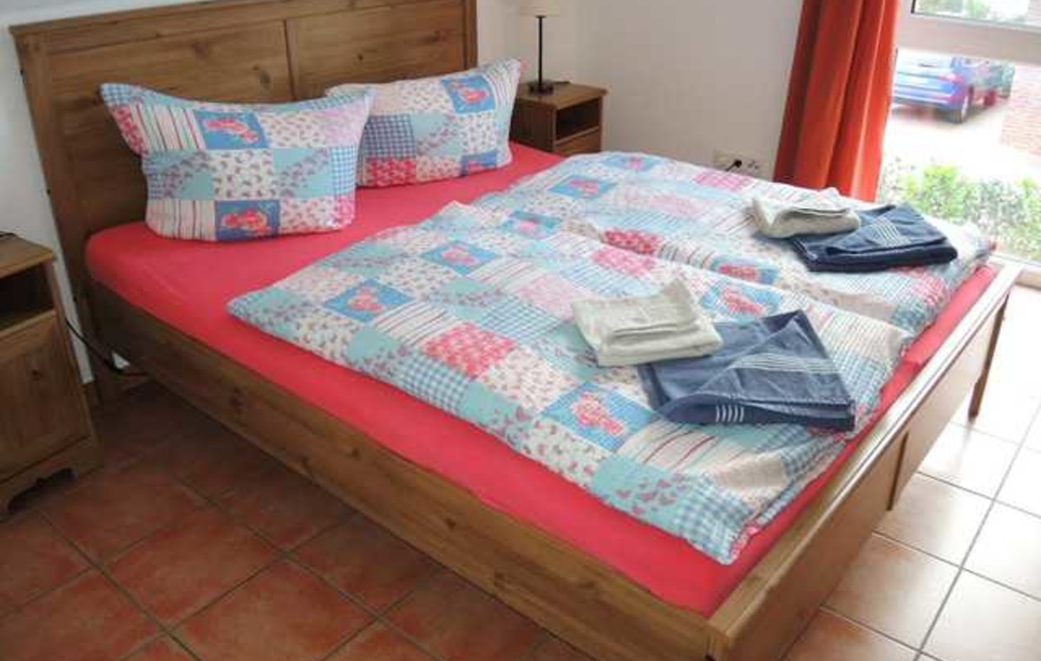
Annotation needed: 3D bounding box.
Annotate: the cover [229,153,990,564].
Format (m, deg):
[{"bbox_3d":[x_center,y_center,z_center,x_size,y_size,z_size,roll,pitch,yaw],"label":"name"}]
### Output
[{"bbox_3d":[0.297,-0.168,2.038,1.306,0.113,1.564,21,34,36],"label":"cover"}]

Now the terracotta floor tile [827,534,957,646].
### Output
[{"bbox_3d":[0.778,0.549,1.859,0.303,0.010,0.303,20,33,35],"label":"terracotta floor tile"}]

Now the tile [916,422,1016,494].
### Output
[{"bbox_3d":[1.176,0.337,2.314,0.308,0.010,0.308,20,33,35],"label":"tile"}]

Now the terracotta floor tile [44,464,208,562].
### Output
[{"bbox_3d":[-0.979,0.445,2.114,0.303,0.010,0.303,20,33,35],"label":"terracotta floor tile"}]

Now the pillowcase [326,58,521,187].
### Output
[{"bbox_3d":[-0.309,-0.715,2.903,0.760,0.360,0.230,-21,21,-34],"label":"pillowcase"}]

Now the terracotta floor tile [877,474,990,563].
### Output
[{"bbox_3d":[0.972,0.443,2.075,0.303,0.010,0.303,20,33,35],"label":"terracotta floor tile"}]

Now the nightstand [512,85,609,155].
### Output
[{"bbox_3d":[0.180,-0.809,3.950,0.306,0.605,0.415,20,33,35],"label":"nightstand"}]

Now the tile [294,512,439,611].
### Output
[{"bbox_3d":[-0.320,0.514,1.958,0.303,0.010,0.303,20,33,35],"label":"tile"}]

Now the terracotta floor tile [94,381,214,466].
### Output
[{"bbox_3d":[-1.037,0.253,2.520,0.308,0.010,0.308,20,33,35],"label":"terracotta floor tile"}]

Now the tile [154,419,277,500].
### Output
[{"bbox_3d":[-0.800,0.340,2.338,0.308,0.010,0.308,20,33,35],"label":"tile"}]

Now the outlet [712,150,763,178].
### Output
[{"bbox_3d":[0.930,-0.715,3.588,0.228,0.081,0.012,20,33,35],"label":"outlet"}]

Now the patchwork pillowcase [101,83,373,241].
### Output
[{"bbox_3d":[-0.736,-0.460,2.270,0.660,0.403,0.180,-8,9,-15],"label":"patchwork pillowcase"}]

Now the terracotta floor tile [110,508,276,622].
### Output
[{"bbox_3d":[-0.754,0.533,1.946,0.308,0.010,0.308,20,33,35],"label":"terracotta floor tile"}]

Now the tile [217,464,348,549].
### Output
[{"bbox_3d":[-0.557,0.429,2.139,0.303,0.010,0.303,20,33,35],"label":"tile"}]

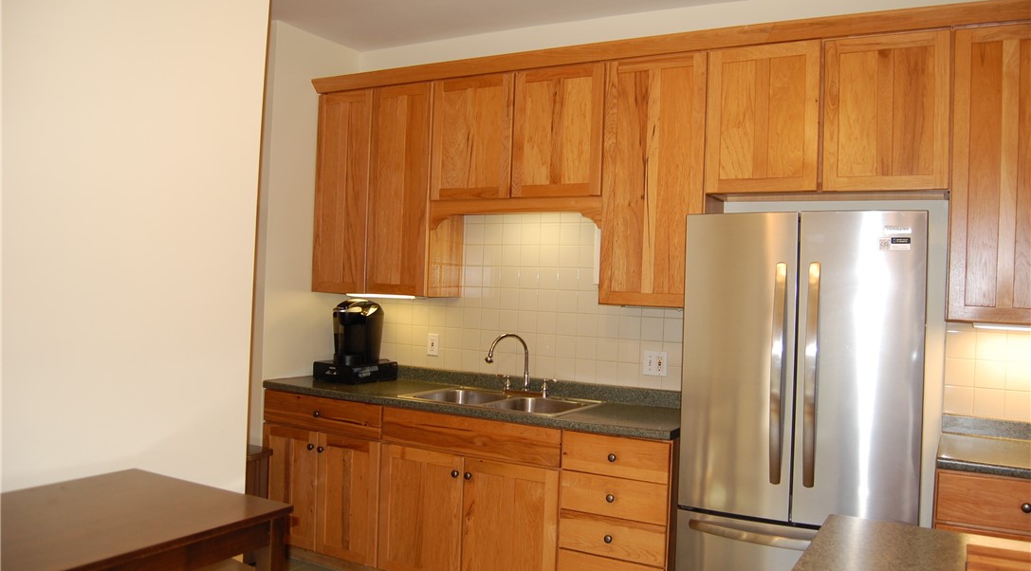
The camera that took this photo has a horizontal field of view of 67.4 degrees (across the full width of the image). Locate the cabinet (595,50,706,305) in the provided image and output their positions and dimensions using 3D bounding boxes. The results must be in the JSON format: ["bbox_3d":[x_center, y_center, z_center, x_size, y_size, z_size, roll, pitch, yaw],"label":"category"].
[{"bbox_3d":[0.659,-0.439,3.441,0.454,1.068,0.327,2,0,28],"label":"cabinet"}]

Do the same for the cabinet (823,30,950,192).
[{"bbox_3d":[1.451,-0.647,3.023,0.438,0.597,0.327,2,0,28],"label":"cabinet"}]

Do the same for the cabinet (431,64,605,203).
[{"bbox_3d":[0.066,-0.696,3.760,0.909,0.596,0.327,2,0,28],"label":"cabinet"}]

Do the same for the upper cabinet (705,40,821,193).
[{"bbox_3d":[1.062,-0.662,3.230,0.442,0.595,0.327,2,0,28],"label":"upper cabinet"}]

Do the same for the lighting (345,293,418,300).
[{"bbox_3d":[-0.719,0.050,4.129,0.458,0.029,0.090,2,0,28],"label":"lighting"}]

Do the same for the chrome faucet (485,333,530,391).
[{"bbox_3d":[-0.032,0.372,3.669,0.263,0.288,0.045,2,0,-39],"label":"chrome faucet"}]

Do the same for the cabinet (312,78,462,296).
[{"bbox_3d":[-0.675,-0.486,4.150,0.752,1.068,0.327,2,0,28],"label":"cabinet"}]

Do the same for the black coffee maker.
[{"bbox_3d":[-0.868,0.289,4.151,0.310,0.431,0.325,2,0,28],"label":"black coffee maker"}]

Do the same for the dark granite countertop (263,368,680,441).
[{"bbox_3d":[-0.196,0.510,3.704,2.128,0.104,0.637,2,0,28],"label":"dark granite countertop"}]

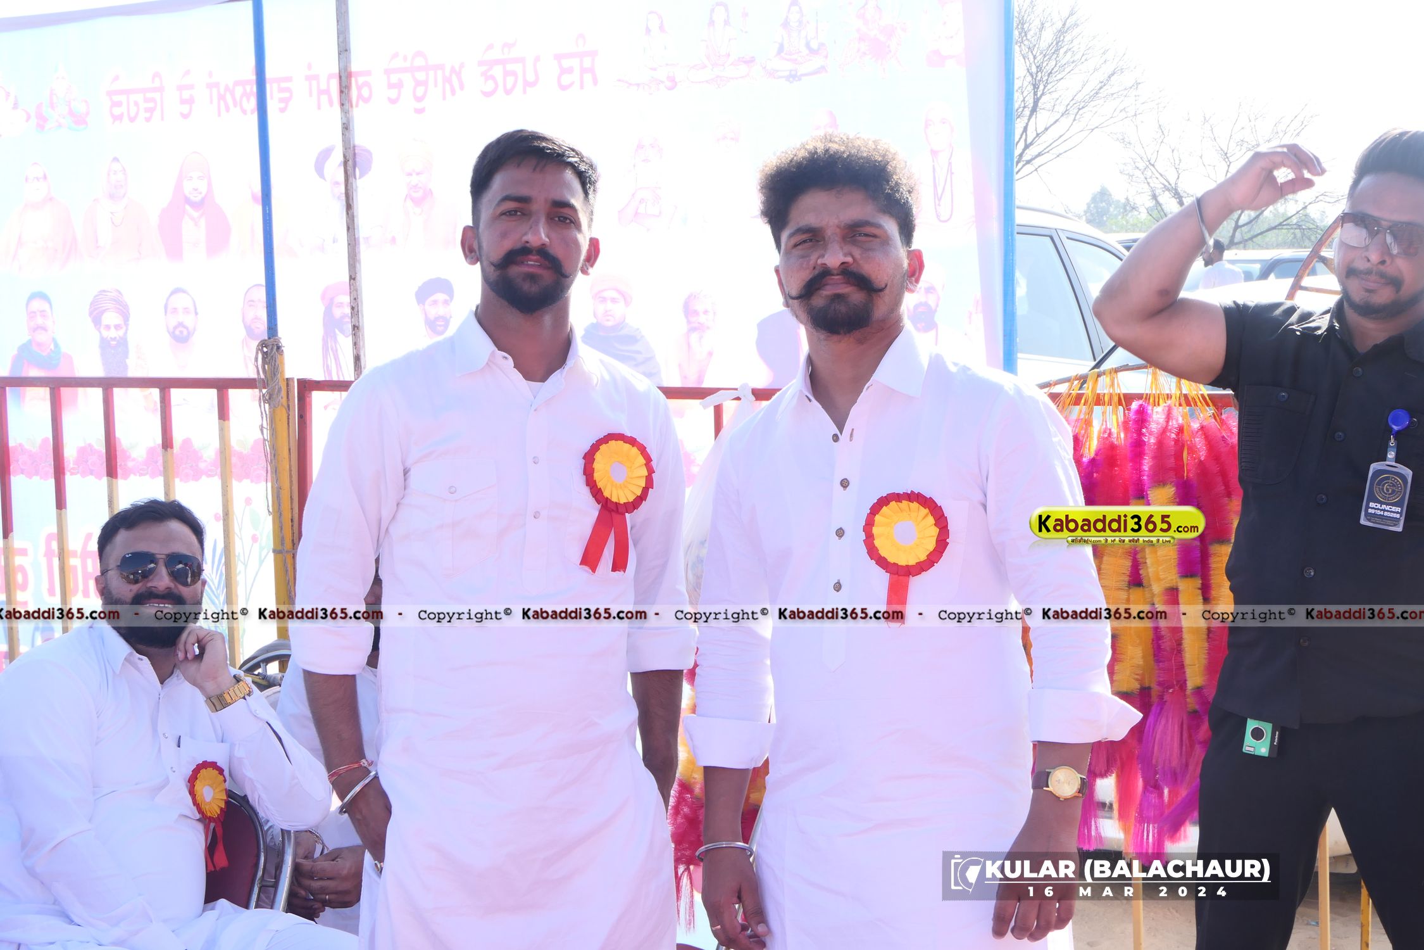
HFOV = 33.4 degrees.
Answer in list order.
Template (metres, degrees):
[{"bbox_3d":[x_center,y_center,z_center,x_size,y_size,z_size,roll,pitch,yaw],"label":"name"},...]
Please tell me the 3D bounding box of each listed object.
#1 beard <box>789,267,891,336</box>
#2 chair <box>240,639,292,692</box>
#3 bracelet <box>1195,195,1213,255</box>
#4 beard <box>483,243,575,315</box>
[{"bbox_3d":[0.150,-0.205,2.800,0.112,0.073,0.060,-6,-2,11],"label":"beard"},{"bbox_3d":[-0.804,0.782,4.654,0.500,0.860,0.540,-3,5,-11],"label":"chair"},{"bbox_3d":[0.647,-0.329,3.120,0.009,0.075,0.075,-16,0,5],"label":"bracelet"},{"bbox_3d":[-0.228,-0.244,2.960,0.108,0.080,0.068,5,-2,-7],"label":"beard"}]

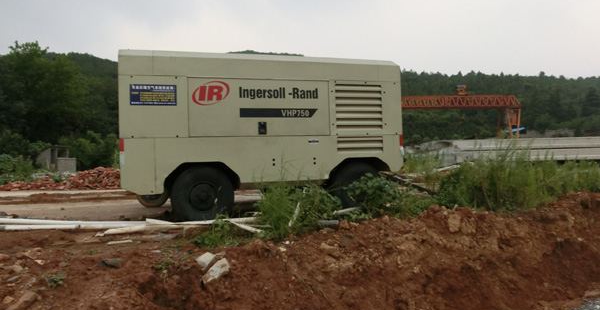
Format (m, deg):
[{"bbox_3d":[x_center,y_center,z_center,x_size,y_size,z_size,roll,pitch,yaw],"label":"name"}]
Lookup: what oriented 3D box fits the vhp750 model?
[{"bbox_3d":[-0.616,-0.241,6.862,3.900,2.272,1.950,-1,-1,-15],"label":"vhp750 model"}]

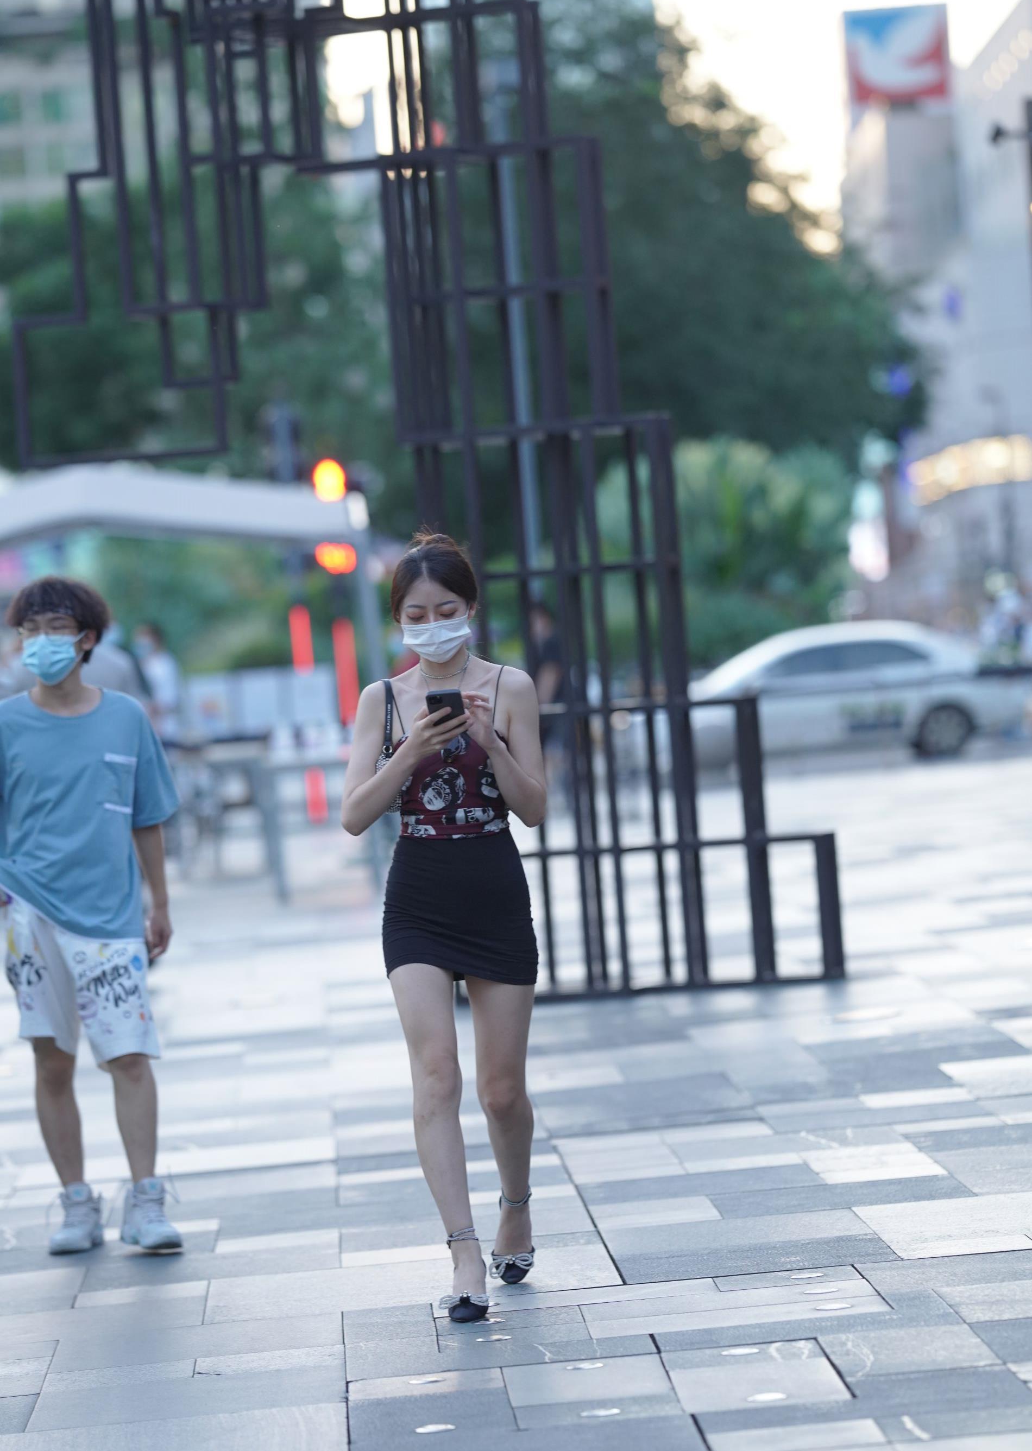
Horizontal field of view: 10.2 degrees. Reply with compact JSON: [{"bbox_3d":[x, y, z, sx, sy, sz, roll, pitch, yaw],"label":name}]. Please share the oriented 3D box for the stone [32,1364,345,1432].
[{"bbox_3d":[-0.632,1.335,11.318,0.606,0.050,0.598,-5,1,-2],"label":"stone"}]

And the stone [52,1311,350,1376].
[{"bbox_3d":[-0.664,1.324,12.223,0.606,0.050,0.598,-5,1,-2],"label":"stone"}]

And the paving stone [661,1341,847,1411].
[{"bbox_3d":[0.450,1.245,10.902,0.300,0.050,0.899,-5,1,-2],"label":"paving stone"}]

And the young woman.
[{"bbox_3d":[-0.132,0.414,12.557,0.433,1.658,0.660,-5,1,-1],"label":"young woman"}]

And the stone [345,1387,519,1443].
[{"bbox_3d":[-0.154,1.301,10.731,0.300,0.050,0.598,-5,1,-2],"label":"stone"}]

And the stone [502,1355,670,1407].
[{"bbox_3d":[0.140,1.270,11.043,0.300,0.050,0.598,-5,1,-2],"label":"stone"}]

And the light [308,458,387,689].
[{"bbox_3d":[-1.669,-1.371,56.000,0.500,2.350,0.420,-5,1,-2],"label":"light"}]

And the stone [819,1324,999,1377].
[{"bbox_3d":[0.749,1.216,11.063,0.300,0.050,0.598,-5,1,-2],"label":"stone"}]

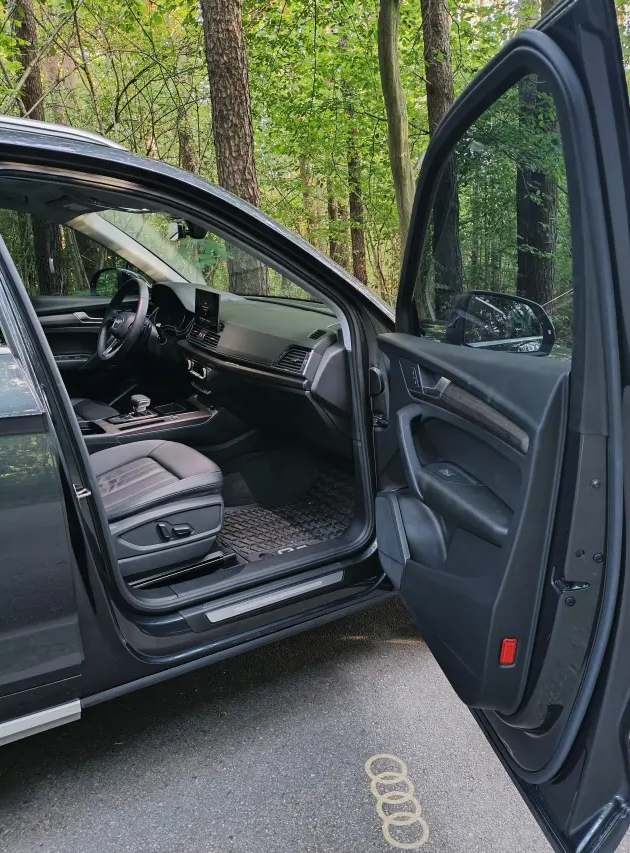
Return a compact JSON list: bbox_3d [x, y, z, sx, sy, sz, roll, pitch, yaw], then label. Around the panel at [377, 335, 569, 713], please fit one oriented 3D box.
[{"bbox_3d":[0.276,0.155,1.451,0.150,0.740,0.950,-5,17,-8],"label":"panel"}]

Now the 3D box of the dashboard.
[{"bbox_3d":[-0.245,-0.299,2.500,0.500,0.470,1.420,-12,19,-27],"label":"dashboard"}]

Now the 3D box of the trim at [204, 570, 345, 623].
[{"bbox_3d":[-0.107,0.488,1.842,0.440,0.025,0.050,-12,19,-27],"label":"trim"}]

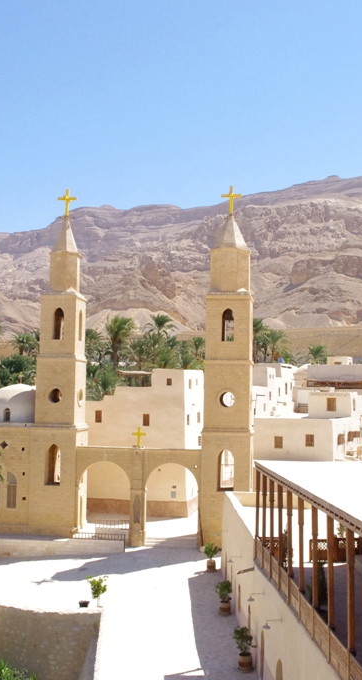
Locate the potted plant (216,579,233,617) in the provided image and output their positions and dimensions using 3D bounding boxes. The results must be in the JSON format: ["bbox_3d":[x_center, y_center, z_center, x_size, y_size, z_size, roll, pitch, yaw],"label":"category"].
[{"bbox_3d":[2.064,12.242,36.400,0.836,1.807,0.794,0,-5,3],"label":"potted plant"}]

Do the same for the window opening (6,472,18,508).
[{"bbox_3d":[-12.514,11.128,56.768,0.800,2.600,0.250,0,-5,5],"label":"window opening"}]

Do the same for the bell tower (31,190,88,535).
[{"bbox_3d":[-9.035,1.272,58.902,3.450,26.000,3.600,0,-5,5],"label":"bell tower"}]

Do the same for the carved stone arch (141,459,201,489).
[{"bbox_3d":[-0.710,9.141,52.200,3.873,1.747,0.700,0,-5,9],"label":"carved stone arch"}]

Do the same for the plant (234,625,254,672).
[{"bbox_3d":[2.494,12.313,30.644,0.800,1.750,0.800,1,-5,-2],"label":"plant"}]

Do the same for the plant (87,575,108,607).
[{"bbox_3d":[-4.334,13.013,39.875,1.000,1.500,1.000,1,-5,-2],"label":"plant"}]

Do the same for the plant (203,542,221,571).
[{"bbox_3d":[1.993,13.724,48.657,1.050,1.620,1.050,1,-5,-2],"label":"plant"}]

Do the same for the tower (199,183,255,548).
[{"bbox_3d":[3.202,1.835,52.800,3.349,24.237,3.349,0,-5,8],"label":"tower"}]

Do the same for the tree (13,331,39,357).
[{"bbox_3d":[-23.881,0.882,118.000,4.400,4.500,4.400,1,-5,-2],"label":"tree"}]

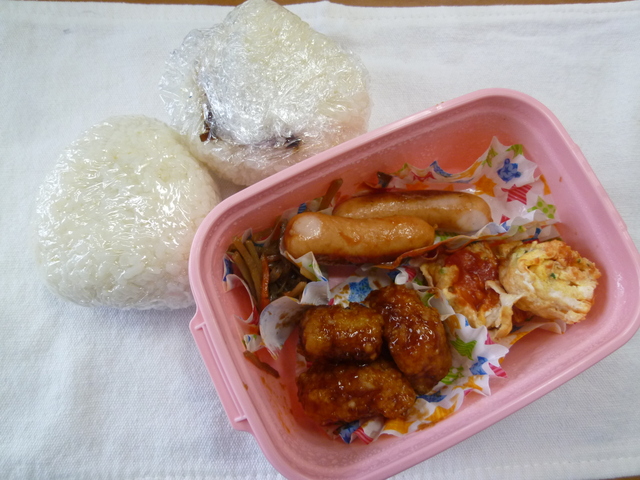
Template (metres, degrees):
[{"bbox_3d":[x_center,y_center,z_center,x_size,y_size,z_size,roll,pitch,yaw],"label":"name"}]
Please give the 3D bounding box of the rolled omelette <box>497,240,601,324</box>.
[{"bbox_3d":[0.110,0.021,0.216,0.039,0.032,0.038,20,77,0],"label":"rolled omelette"}]

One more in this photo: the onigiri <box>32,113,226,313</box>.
[{"bbox_3d":[-0.087,-0.013,0.207,0.080,0.046,0.090,5,78,-3],"label":"onigiri"}]

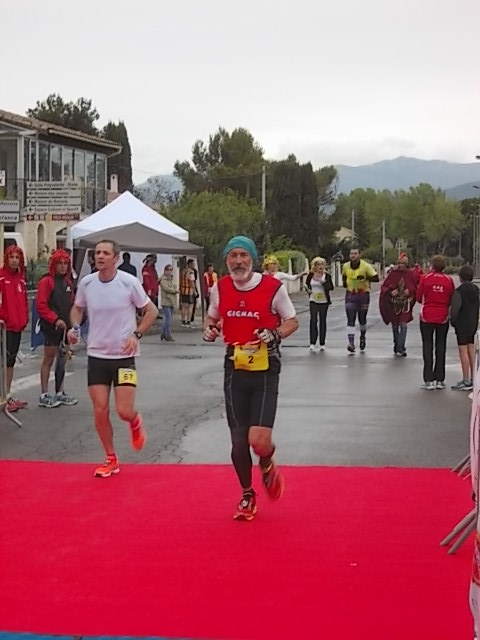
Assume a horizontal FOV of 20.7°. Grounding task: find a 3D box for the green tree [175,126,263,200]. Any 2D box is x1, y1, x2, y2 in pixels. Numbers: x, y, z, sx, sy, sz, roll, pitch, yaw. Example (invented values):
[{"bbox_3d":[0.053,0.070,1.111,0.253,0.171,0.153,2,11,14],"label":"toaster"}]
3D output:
[{"bbox_3d":[-1.281,-7.028,82.000,6.000,10.119,6.000,0,2,0],"label":"green tree"}]

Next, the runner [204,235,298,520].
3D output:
[{"bbox_3d":[0.070,0.354,8.020,0.580,1.735,0.680,0,2,7],"label":"runner"}]

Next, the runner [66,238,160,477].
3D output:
[{"bbox_3d":[-0.938,0.277,9.700,0.620,1.751,0.680,1,3,19],"label":"runner"}]

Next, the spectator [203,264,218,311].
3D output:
[{"bbox_3d":[-0.806,-0.790,36.500,0.500,1.561,0.400,-1,3,-21],"label":"spectator"}]

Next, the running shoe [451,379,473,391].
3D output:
[{"bbox_3d":[2.726,0.804,16.120,0.290,0.130,0.110,1,3,15],"label":"running shoe"}]

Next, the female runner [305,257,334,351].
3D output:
[{"bbox_3d":[1.426,-0.281,23.400,0.520,1.667,0.380,0,2,-3],"label":"female runner"}]

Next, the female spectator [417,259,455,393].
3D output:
[{"bbox_3d":[2.428,0.025,16.300,0.540,1.664,0.400,-1,3,-20],"label":"female spectator"}]

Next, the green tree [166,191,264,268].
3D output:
[{"bbox_3d":[-1.176,-3.683,63.000,4.800,5.065,4.800,0,2,0],"label":"green tree"}]

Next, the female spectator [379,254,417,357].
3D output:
[{"bbox_3d":[2.676,-0.263,22.300,0.660,1.750,0.500,0,2,0],"label":"female spectator"}]

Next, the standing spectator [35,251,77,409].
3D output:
[{"bbox_3d":[-2.002,0.082,14.400,0.520,1.722,0.450,-2,3,-37],"label":"standing spectator"}]

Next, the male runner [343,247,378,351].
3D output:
[{"bbox_3d":[2.092,-0.346,22.700,0.620,1.833,0.600,0,2,9],"label":"male runner"}]

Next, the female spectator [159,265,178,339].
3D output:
[{"bbox_3d":[-1.477,-0.359,27.300,0.420,1.591,0.500,1,3,30],"label":"female spectator"}]

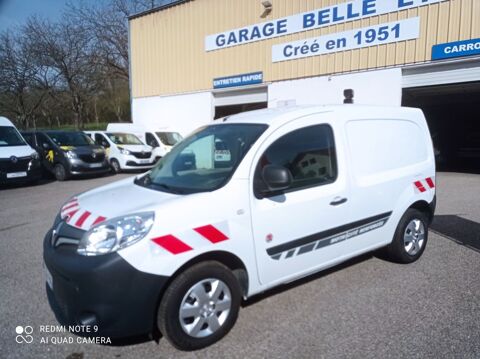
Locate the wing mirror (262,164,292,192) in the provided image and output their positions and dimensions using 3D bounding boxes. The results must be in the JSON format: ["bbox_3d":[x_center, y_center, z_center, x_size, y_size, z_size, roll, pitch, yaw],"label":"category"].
[{"bbox_3d":[0.274,-0.003,2.827,0.140,0.215,0.200,-7,8,-36],"label":"wing mirror"}]

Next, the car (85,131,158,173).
[{"bbox_3d":[-6.470,-1.450,19.600,5.050,1.970,1.960,4,9,35],"label":"car"}]

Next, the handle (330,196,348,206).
[{"bbox_3d":[0.891,0.185,3.408,0.220,0.055,0.050,-7,8,-36],"label":"handle"}]

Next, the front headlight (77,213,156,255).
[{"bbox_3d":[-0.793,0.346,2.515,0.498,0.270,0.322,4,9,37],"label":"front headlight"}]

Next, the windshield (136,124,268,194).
[{"bbox_3d":[-0.450,-0.198,3.500,0.930,0.180,1.420,-49,30,-22],"label":"windshield"}]

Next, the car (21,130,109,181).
[{"bbox_3d":[-7.620,-1.080,16.200,5.050,1.970,1.960,4,8,33],"label":"car"}]

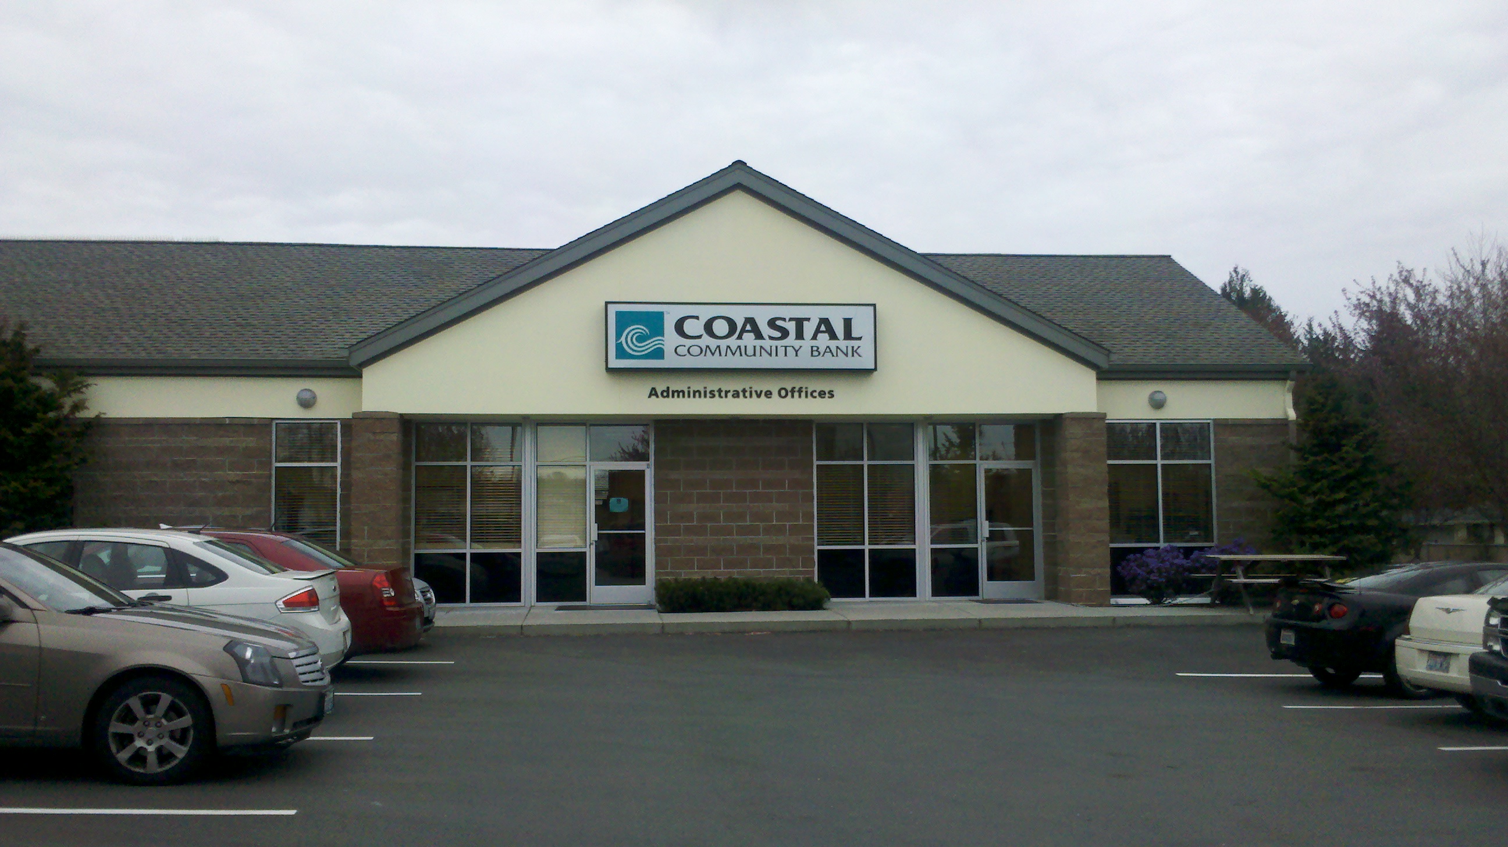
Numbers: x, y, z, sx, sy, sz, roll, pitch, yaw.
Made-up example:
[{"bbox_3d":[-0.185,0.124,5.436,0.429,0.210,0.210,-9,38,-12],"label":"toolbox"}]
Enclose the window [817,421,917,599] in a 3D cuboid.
[{"bbox_3d":[1.733,1.360,18.620,1.653,2.736,0.140,0,-4,-5],"label":"window"}]

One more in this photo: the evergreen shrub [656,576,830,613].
[{"bbox_3d":[-0.179,2.493,17.684,2.560,0.470,0.900,0,-4,-6],"label":"evergreen shrub"}]

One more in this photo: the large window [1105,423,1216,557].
[{"bbox_3d":[6.446,1.281,19.066,1.781,2.653,0.140,0,-4,-5],"label":"large window"}]

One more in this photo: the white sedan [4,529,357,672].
[{"bbox_3d":[-5.891,1.696,10.733,4.440,1.490,1.730,0,-4,-8],"label":"white sedan"}]

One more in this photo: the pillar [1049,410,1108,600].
[{"bbox_3d":[5.105,1.333,18.647,0.651,2.941,0.580,0,-4,-5],"label":"pillar"}]

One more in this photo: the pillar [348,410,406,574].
[{"bbox_3d":[-5.291,1.288,16.935,0.640,2.860,0.630,0,-4,-6],"label":"pillar"}]

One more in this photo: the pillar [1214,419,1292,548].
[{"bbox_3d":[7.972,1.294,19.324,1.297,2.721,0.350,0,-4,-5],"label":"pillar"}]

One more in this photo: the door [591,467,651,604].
[{"bbox_3d":[-2.034,1.700,18.276,0.920,2.130,0.100,0,-4,-6],"label":"door"}]

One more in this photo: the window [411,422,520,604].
[{"bbox_3d":[-4.289,1.359,18.058,1.650,2.714,0.140,0,-4,-5],"label":"window"}]

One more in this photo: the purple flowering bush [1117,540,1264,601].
[{"bbox_3d":[6.665,2.275,18.383,2.100,0.980,1.150,0,-4,-6],"label":"purple flowering bush"}]

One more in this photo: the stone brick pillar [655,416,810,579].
[{"bbox_3d":[-0.318,1.330,18.522,2.471,2.755,0.300,0,-4,-5],"label":"stone brick pillar"}]

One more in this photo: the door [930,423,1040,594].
[{"bbox_3d":[3.636,1.381,18.913,1.820,2.780,0.120,0,-4,-6],"label":"door"}]

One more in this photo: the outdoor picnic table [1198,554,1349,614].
[{"bbox_3d":[7.580,2.309,17.484,1.850,0.760,1.500,0,-4,-1],"label":"outdoor picnic table"}]

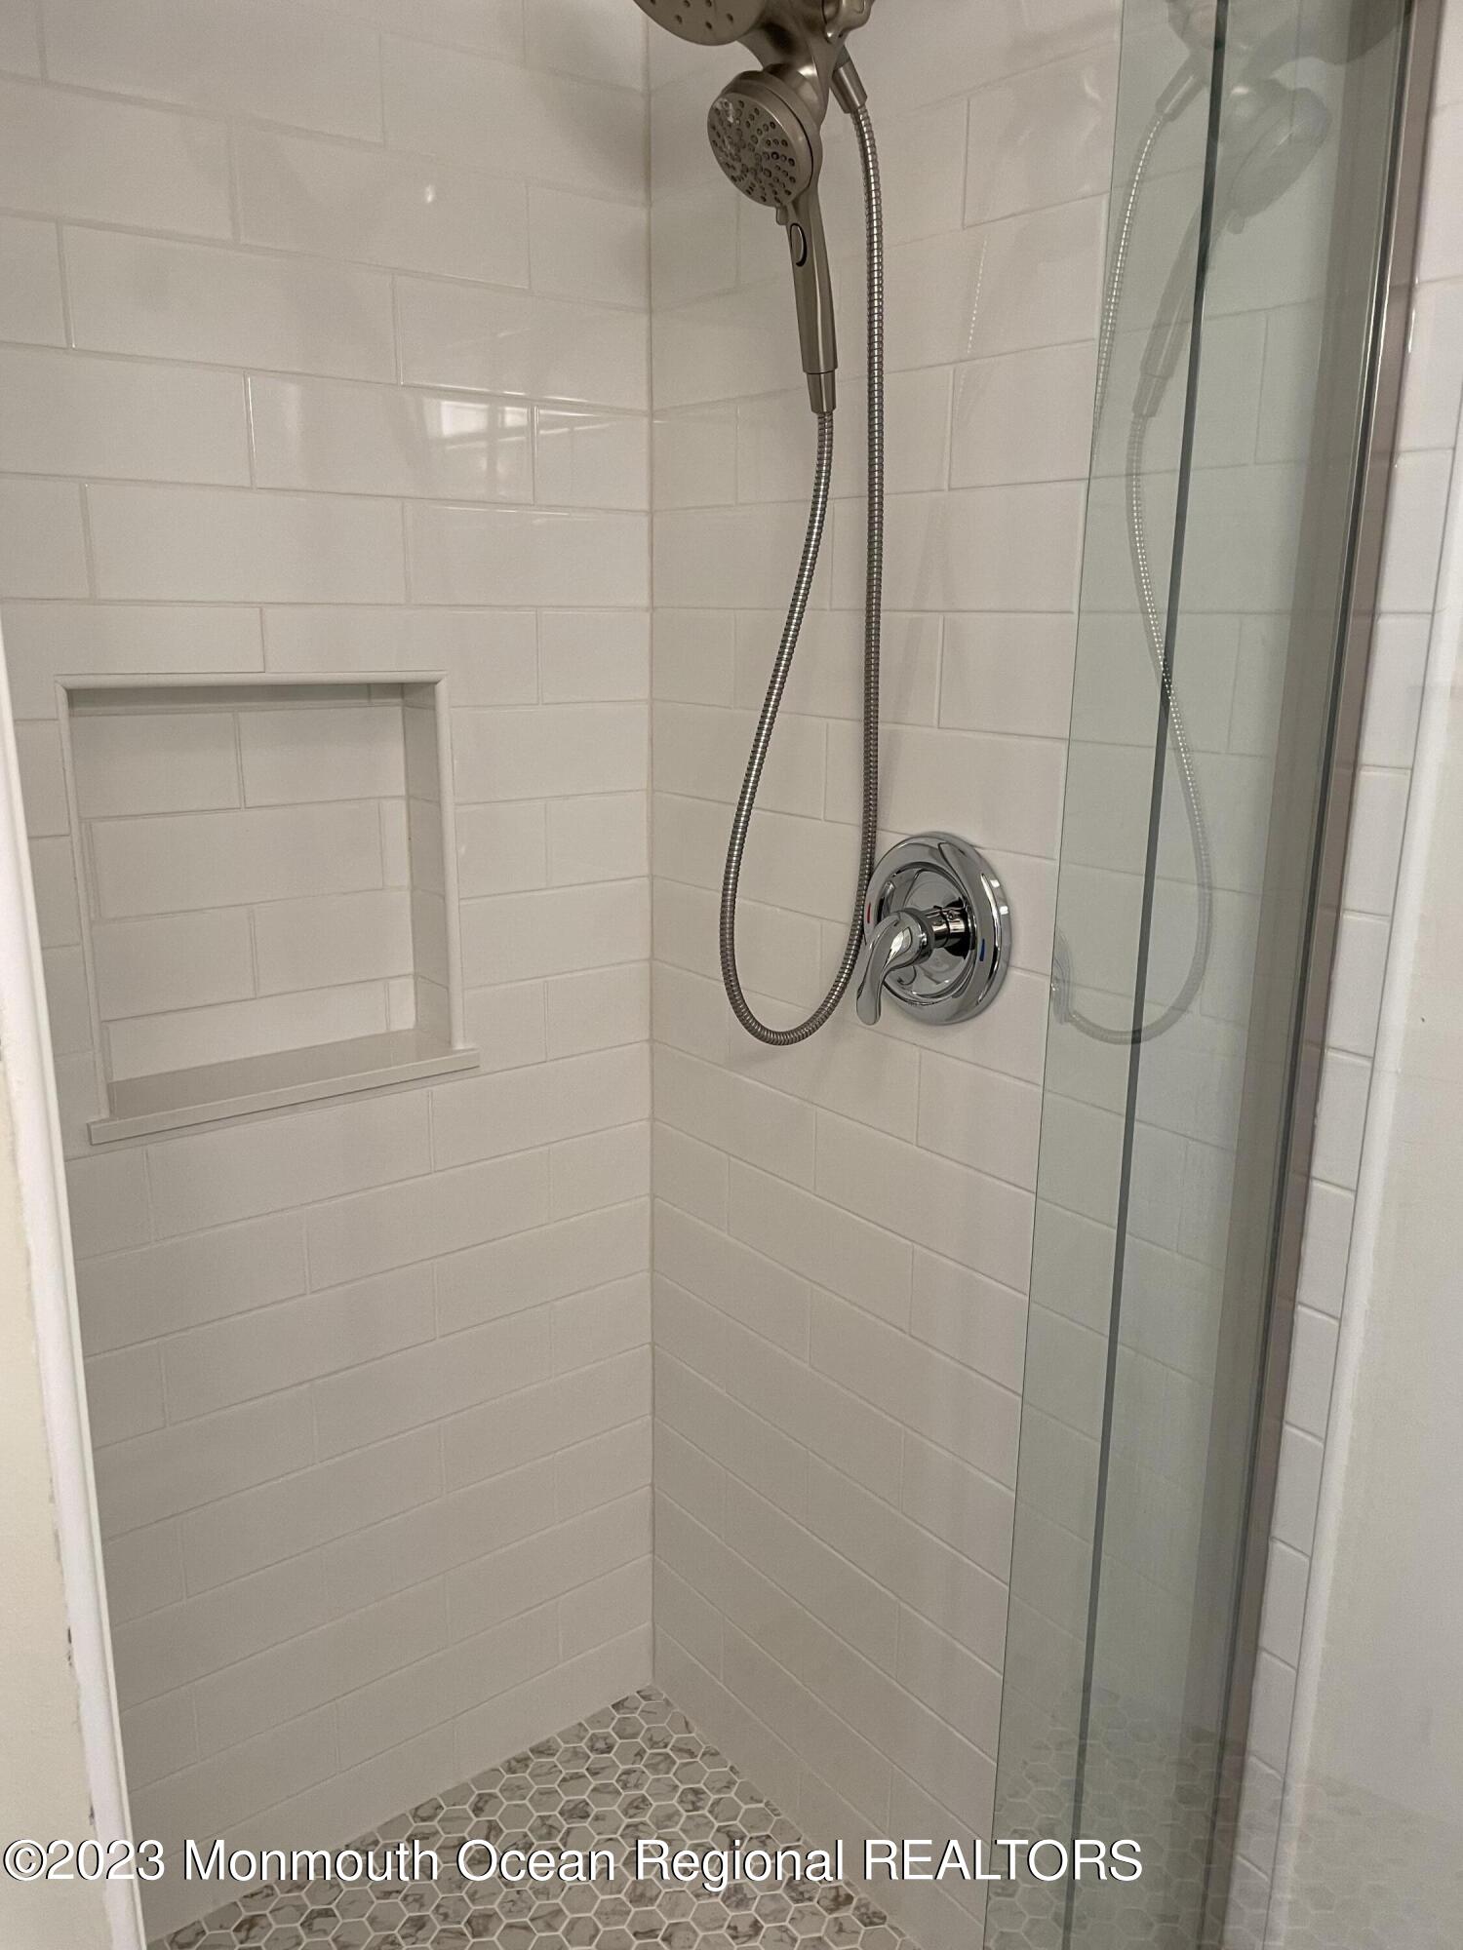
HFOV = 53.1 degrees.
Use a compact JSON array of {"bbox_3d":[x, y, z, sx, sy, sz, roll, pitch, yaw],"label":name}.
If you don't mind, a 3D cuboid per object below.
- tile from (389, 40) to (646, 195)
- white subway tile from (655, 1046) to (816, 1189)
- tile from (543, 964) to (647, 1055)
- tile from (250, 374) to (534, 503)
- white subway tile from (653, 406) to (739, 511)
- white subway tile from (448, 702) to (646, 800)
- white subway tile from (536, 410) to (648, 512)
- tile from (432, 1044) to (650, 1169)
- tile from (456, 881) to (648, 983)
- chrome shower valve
[{"bbox_3d":[-0.209,-0.848,1.457,0.292,0.104,0.010,-10,18,-37],"label":"tile"},{"bbox_3d":[0.001,0.159,1.686,0.010,0.101,0.299,-11,18,-37],"label":"white subway tile"},{"bbox_3d":[-0.158,0.040,1.745,0.145,0.100,0.009,-10,18,-37],"label":"tile"},{"bbox_3d":[-0.328,-0.525,1.446,0.301,0.101,0.010,-10,18,-37],"label":"tile"},{"bbox_3d":[-0.039,-0.555,1.577,0.009,0.100,0.151,-10,18,-37],"label":"white subway tile"},{"bbox_3d":[-0.198,-0.251,1.625,0.247,0.101,0.010,-10,18,-37],"label":"white subway tile"},{"bbox_3d":[-0.152,-0.557,1.580,0.141,0.101,0.010,-10,18,-37],"label":"white subway tile"},{"bbox_3d":[-0.220,0.150,1.713,0.292,0.101,0.010,-10,18,-37],"label":"tile"},{"bbox_3d":[-0.197,-0.054,1.693,0.255,0.102,0.009,-10,18,-37],"label":"tile"},{"bbox_3d":[0.163,-0.037,1.361,0.088,0.190,0.188,-10,18,-37],"label":"chrome shower valve"}]

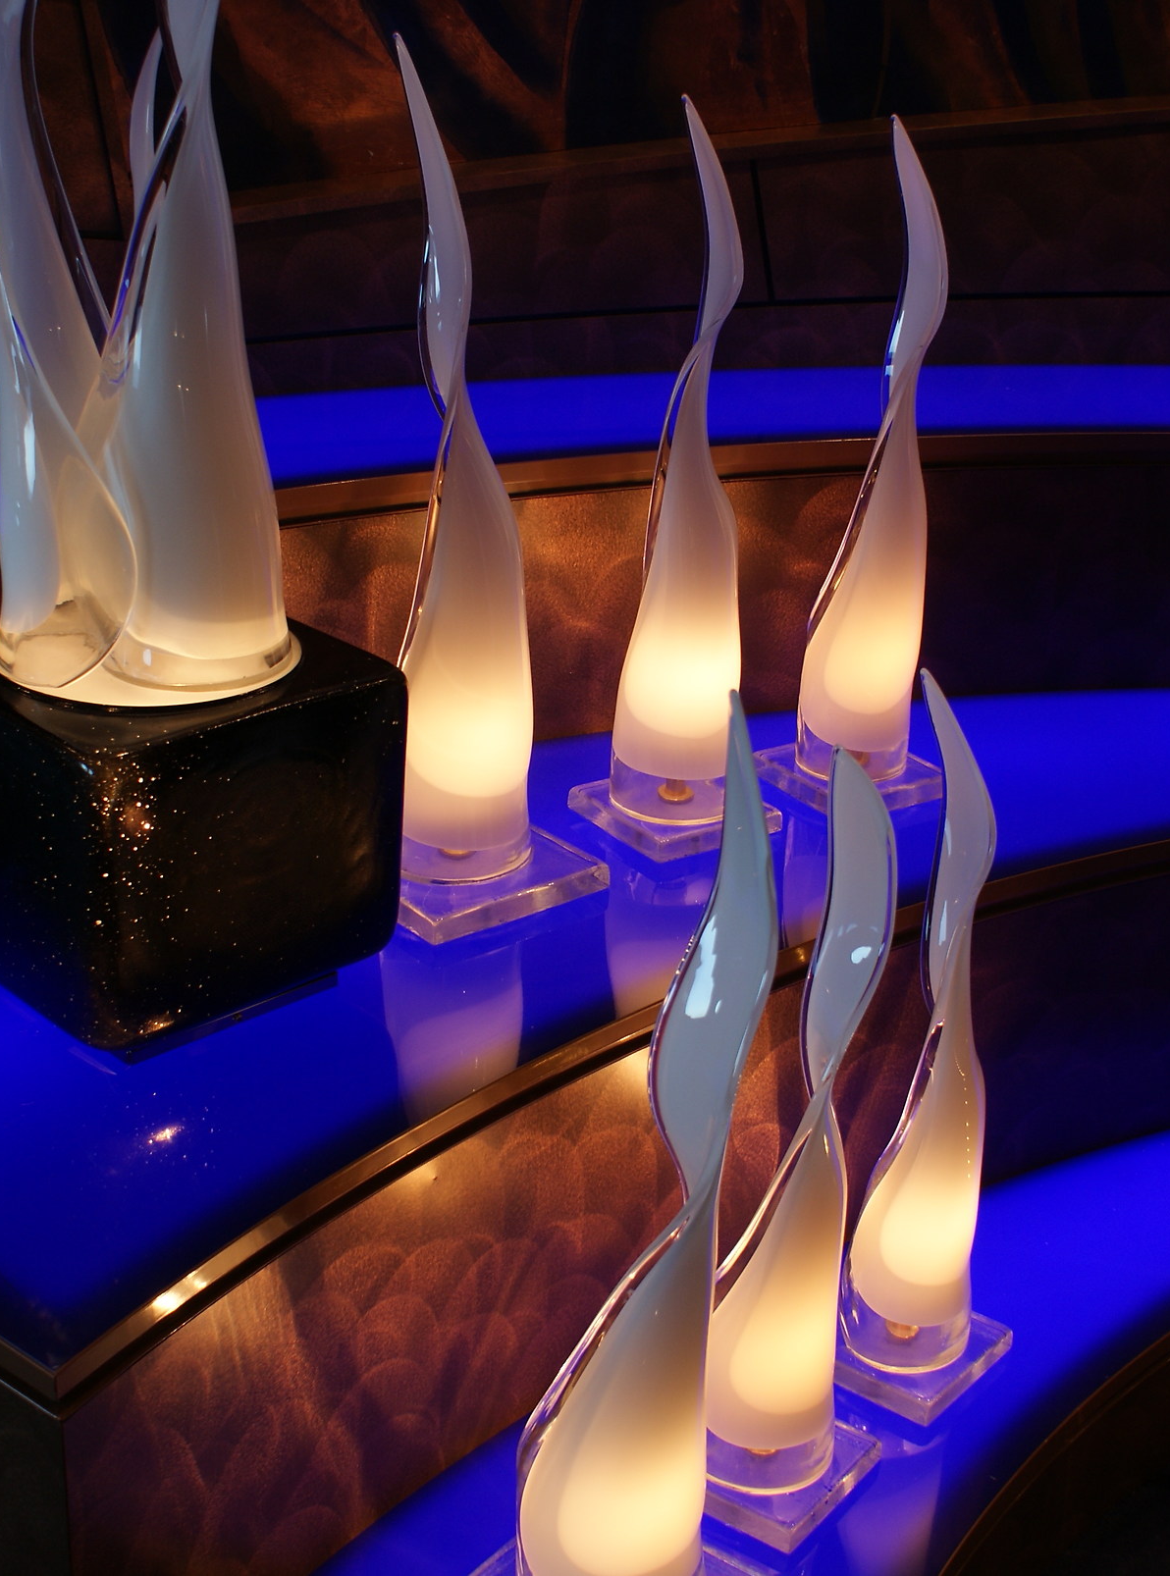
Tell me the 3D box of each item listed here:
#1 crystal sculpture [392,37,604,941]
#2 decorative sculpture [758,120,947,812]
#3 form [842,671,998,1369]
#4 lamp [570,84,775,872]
[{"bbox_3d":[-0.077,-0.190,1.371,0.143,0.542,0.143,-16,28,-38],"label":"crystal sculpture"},{"bbox_3d":[0.212,-0.231,1.573,0.108,0.492,0.108,-12,25,-32],"label":"decorative sculpture"},{"bbox_3d":[0.220,0.150,1.383,0.088,0.473,0.092,2,21,0],"label":"form"},{"bbox_3d":[0.075,-0.211,1.489,0.112,0.506,0.112,-13,26,-34],"label":"lamp"}]

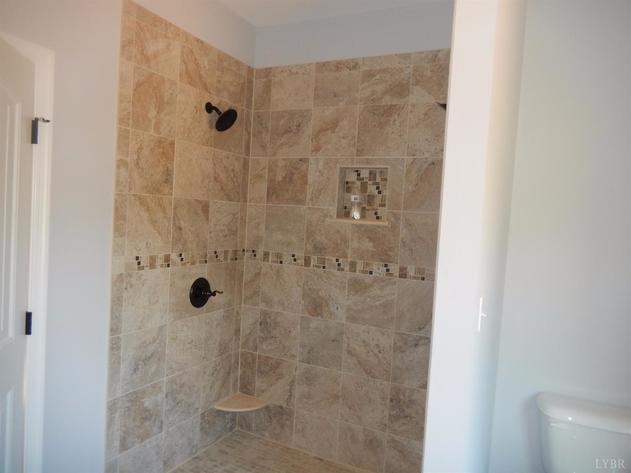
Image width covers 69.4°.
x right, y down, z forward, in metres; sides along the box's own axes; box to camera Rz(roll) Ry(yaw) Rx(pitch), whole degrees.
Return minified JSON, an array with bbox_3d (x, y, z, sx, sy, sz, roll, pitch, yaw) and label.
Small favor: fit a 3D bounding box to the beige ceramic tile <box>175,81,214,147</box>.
[{"bbox_3d":[-0.677,-0.677,2.591,0.012,0.304,0.303,4,2,26],"label":"beige ceramic tile"}]

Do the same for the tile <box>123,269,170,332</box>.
[{"bbox_3d":[-0.866,0.325,2.345,0.010,0.302,0.302,5,3,26],"label":"tile"}]

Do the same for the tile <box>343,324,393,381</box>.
[{"bbox_3d":[0.312,0.688,2.711,0.302,0.302,0.010,5,3,26],"label":"tile"}]

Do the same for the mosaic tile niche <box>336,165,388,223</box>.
[{"bbox_3d":[0.299,-0.253,2.754,0.323,0.326,0.092,5,3,26],"label":"mosaic tile niche"}]

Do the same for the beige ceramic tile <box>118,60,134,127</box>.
[{"bbox_3d":[-0.894,-0.666,2.141,0.010,0.302,0.084,5,3,27],"label":"beige ceramic tile"}]

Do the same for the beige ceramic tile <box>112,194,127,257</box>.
[{"bbox_3d":[-0.928,-0.057,2.159,0.010,0.302,0.072,5,3,26],"label":"beige ceramic tile"}]

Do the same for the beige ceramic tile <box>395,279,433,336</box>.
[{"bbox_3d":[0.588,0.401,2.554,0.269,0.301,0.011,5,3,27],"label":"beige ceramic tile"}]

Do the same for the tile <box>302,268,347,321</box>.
[{"bbox_3d":[0.055,0.361,2.840,0.303,0.303,0.013,5,3,26],"label":"tile"}]

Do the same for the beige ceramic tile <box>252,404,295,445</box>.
[{"bbox_3d":[-0.270,1.218,3.004,0.306,0.257,0.011,5,3,27],"label":"beige ceramic tile"}]

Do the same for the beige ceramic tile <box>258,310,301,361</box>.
[{"bbox_3d":[-0.234,0.642,2.975,0.302,0.302,0.010,5,3,26],"label":"beige ceramic tile"}]

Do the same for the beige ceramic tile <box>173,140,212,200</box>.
[{"bbox_3d":[-0.695,-0.368,2.603,0.012,0.306,0.303,4,2,26],"label":"beige ceramic tile"}]

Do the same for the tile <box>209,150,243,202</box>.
[{"bbox_3d":[-0.553,-0.371,2.869,0.010,0.302,0.302,5,3,26],"label":"tile"}]

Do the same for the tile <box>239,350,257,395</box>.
[{"bbox_3d":[-0.456,0.931,3.102,0.138,0.299,0.013,5,3,26],"label":"tile"}]

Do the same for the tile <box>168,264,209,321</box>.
[{"bbox_3d":[-0.734,0.325,2.630,0.012,0.297,0.303,4,2,26],"label":"tile"}]

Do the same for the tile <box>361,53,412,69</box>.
[{"bbox_3d":[0.413,-1.009,2.636,0.302,0.062,0.010,5,3,26],"label":"tile"}]

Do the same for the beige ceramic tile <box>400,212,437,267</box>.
[{"bbox_3d":[0.626,0.020,2.544,0.302,0.302,0.010,5,3,26],"label":"beige ceramic tile"}]

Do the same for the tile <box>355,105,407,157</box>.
[{"bbox_3d":[0.389,-0.613,2.654,0.302,0.302,0.010,5,3,26],"label":"tile"}]

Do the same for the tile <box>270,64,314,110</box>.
[{"bbox_3d":[-0.140,-0.954,2.905,0.302,0.284,0.010,5,3,27],"label":"tile"}]

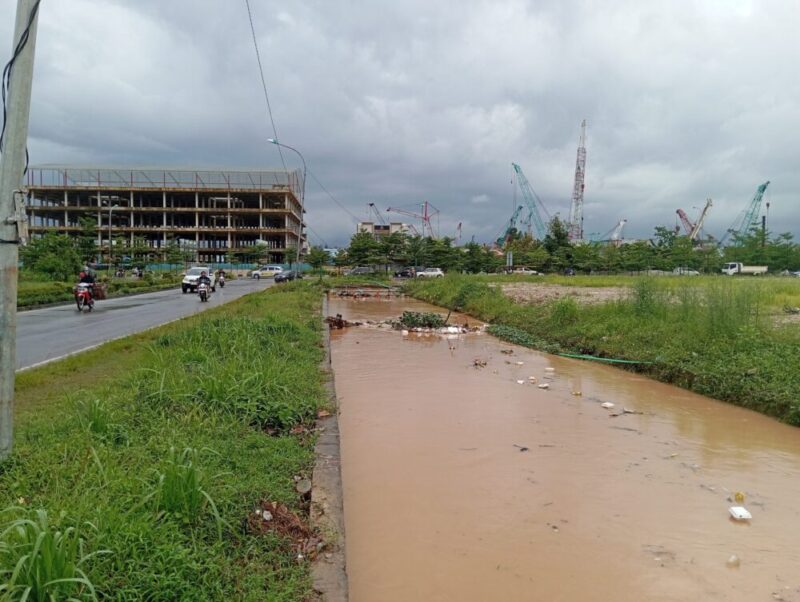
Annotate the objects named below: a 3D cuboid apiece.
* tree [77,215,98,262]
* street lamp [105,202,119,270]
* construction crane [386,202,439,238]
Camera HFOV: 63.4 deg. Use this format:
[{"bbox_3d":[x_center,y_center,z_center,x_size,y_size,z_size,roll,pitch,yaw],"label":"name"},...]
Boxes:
[{"bbox_3d":[-40.033,-7.302,83.000,3.200,7.400,3.200,0,3,0],"label":"tree"},{"bbox_3d":[-40.895,-8.662,92.000,1.500,10.400,0.450,0,3,-6],"label":"street lamp"},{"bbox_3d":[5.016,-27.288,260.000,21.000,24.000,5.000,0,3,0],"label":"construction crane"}]

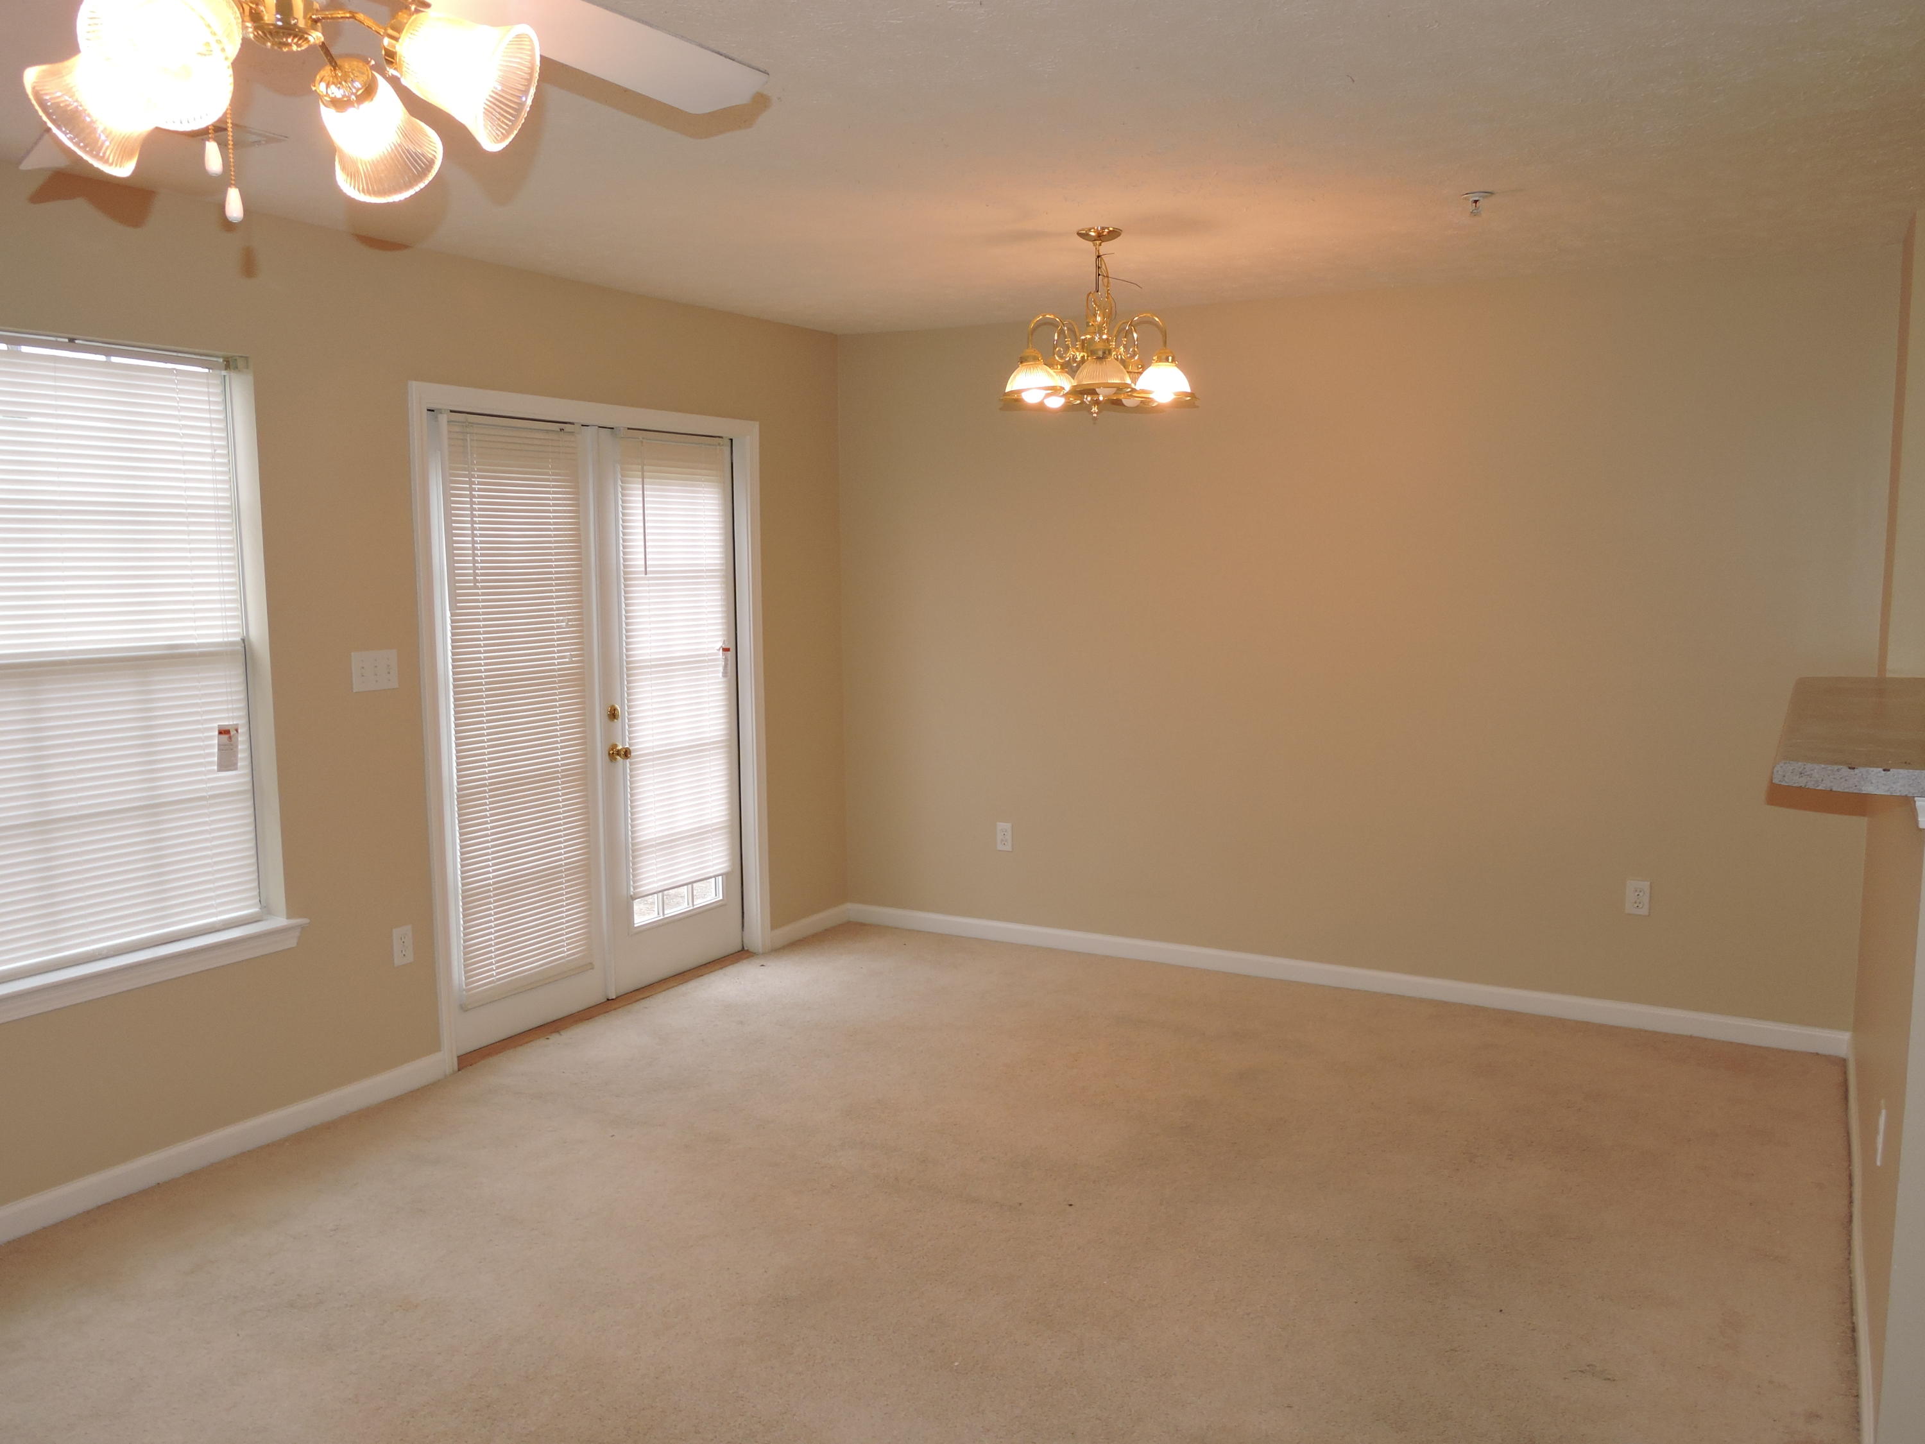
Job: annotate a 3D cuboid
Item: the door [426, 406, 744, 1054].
[{"bbox_3d":[-1.263,-0.009,5.428,0.050,2.010,1.540,3,7,29],"label":"door"}]

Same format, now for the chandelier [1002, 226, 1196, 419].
[{"bbox_3d":[0.390,-1.121,4.431,0.550,0.525,0.550,0,6,5],"label":"chandelier"}]

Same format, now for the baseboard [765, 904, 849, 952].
[{"bbox_3d":[-0.633,0.854,6.483,0.015,0.082,0.590,3,7,29],"label":"baseboard"}]

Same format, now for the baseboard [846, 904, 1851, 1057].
[{"bbox_3d":[1.151,0.921,5.815,3.784,0.082,0.015,3,7,29],"label":"baseboard"}]

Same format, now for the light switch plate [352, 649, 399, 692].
[{"bbox_3d":[-1.692,-0.148,4.490,0.008,0.113,0.160,3,7,29],"label":"light switch plate"}]

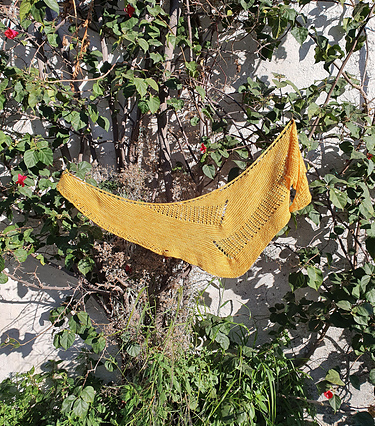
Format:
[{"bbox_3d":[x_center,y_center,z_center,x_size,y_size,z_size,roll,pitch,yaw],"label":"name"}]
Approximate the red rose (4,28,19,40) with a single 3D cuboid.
[{"bbox_3d":[-0.867,-0.884,1.850,0.069,0.059,0.055,0,4,0],"label":"red rose"}]

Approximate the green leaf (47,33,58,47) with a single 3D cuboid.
[{"bbox_3d":[-0.676,-0.864,1.880,0.058,0.071,0.030,-11,-15,-3],"label":"green leaf"}]

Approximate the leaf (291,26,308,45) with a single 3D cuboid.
[{"bbox_3d":[0.576,-0.912,1.930,0.092,0.103,0.030,0,4,0],"label":"leaf"}]

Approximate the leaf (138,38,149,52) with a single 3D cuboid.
[{"bbox_3d":[-0.213,-0.819,1.830,0.041,0.081,0.030,-31,-17,-11],"label":"leaf"}]

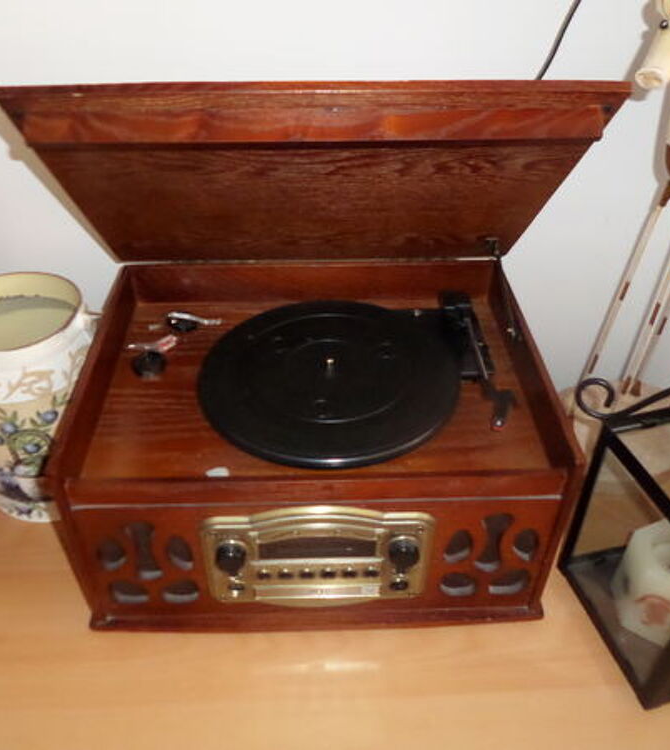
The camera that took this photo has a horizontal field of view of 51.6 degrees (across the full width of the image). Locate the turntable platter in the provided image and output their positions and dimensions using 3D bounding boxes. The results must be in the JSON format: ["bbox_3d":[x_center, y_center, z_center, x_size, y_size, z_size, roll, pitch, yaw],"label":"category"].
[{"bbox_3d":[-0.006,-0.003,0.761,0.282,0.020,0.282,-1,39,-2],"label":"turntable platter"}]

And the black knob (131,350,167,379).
[{"bbox_3d":[-0.206,-0.012,0.771,0.035,0.014,0.035,-1,39,-2],"label":"black knob"}]

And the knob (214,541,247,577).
[{"bbox_3d":[-0.099,0.174,0.658,0.030,0.030,0.017,-1,39,-2],"label":"knob"}]

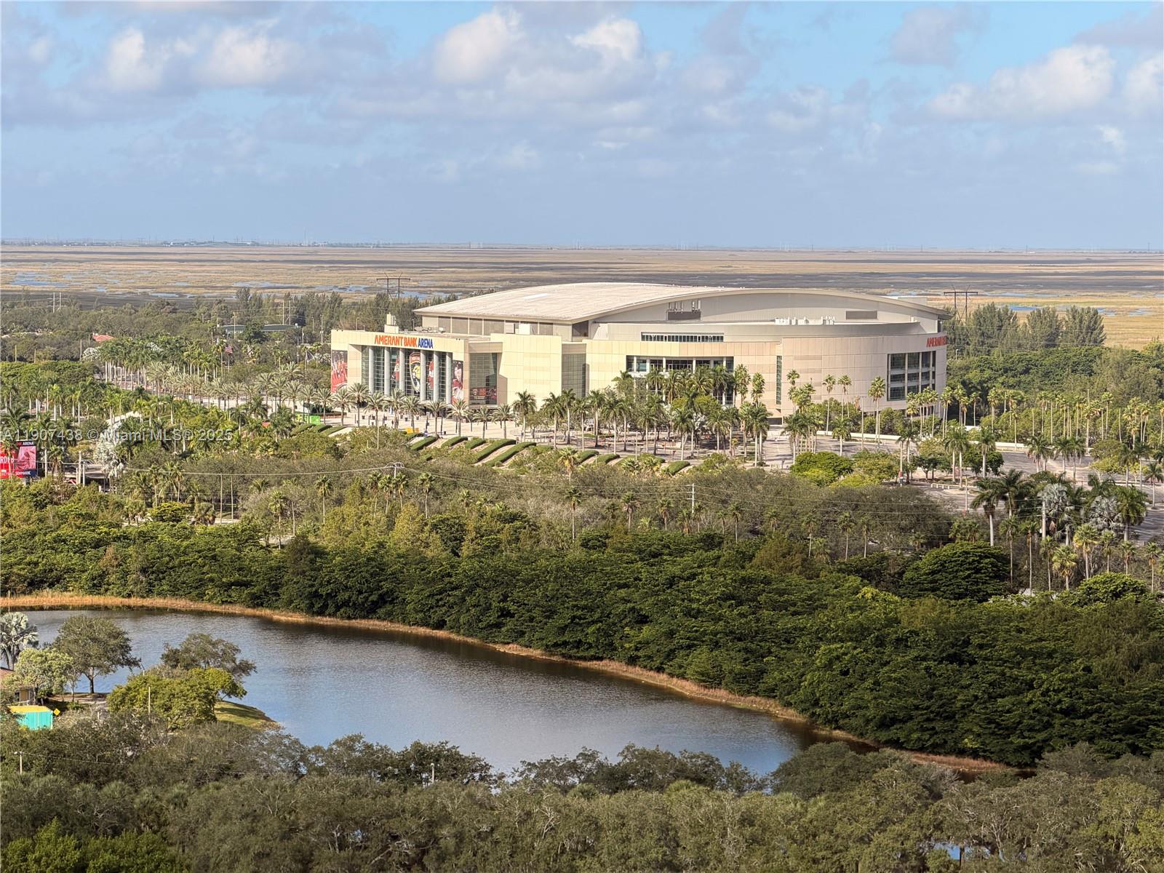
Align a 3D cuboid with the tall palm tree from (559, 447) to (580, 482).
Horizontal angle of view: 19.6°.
[{"bbox_3d":[-2.970,8.570,821.910,4.960,11.560,4.960,0,3,0],"label":"tall palm tree"}]

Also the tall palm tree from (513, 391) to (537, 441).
[{"bbox_3d":[-16.250,-5.850,961.150,6.760,14.040,6.760,0,3,0],"label":"tall palm tree"}]

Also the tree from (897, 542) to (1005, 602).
[{"bbox_3d":[64.930,23.560,588.310,19.000,10.410,17.000,0,3,0],"label":"tree"}]

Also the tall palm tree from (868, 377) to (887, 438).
[{"bbox_3d":[88.700,-8.750,1010.710,5.470,18.860,5.470,0,3,0],"label":"tall palm tree"}]

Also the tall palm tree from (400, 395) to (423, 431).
[{"bbox_3d":[-51.270,-6.630,1011.490,6.570,11.630,6.570,0,3,0],"label":"tall palm tree"}]

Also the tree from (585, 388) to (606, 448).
[{"bbox_3d":[3.910,-5.070,951.810,5.920,16.350,5.920,0,3,0],"label":"tree"}]

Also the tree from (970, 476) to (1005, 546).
[{"bbox_3d":[82.190,15.820,679.010,6.800,15.250,6.800,0,3,0],"label":"tree"}]

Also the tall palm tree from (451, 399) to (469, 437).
[{"bbox_3d":[-35.400,-5.280,976.890,5.550,10.830,5.550,0,3,0],"label":"tall palm tree"}]

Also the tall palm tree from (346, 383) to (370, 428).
[{"bbox_3d":[-67.860,-9.520,1020.090,7.450,13.790,7.450,0,3,0],"label":"tall palm tree"}]

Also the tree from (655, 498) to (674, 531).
[{"bbox_3d":[16.370,18.050,663.340,3.580,11.850,3.580,0,3,0],"label":"tree"}]

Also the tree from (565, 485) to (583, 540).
[{"bbox_3d":[-1.730,15.660,673.250,3.640,11.470,3.640,0,3,0],"label":"tree"}]

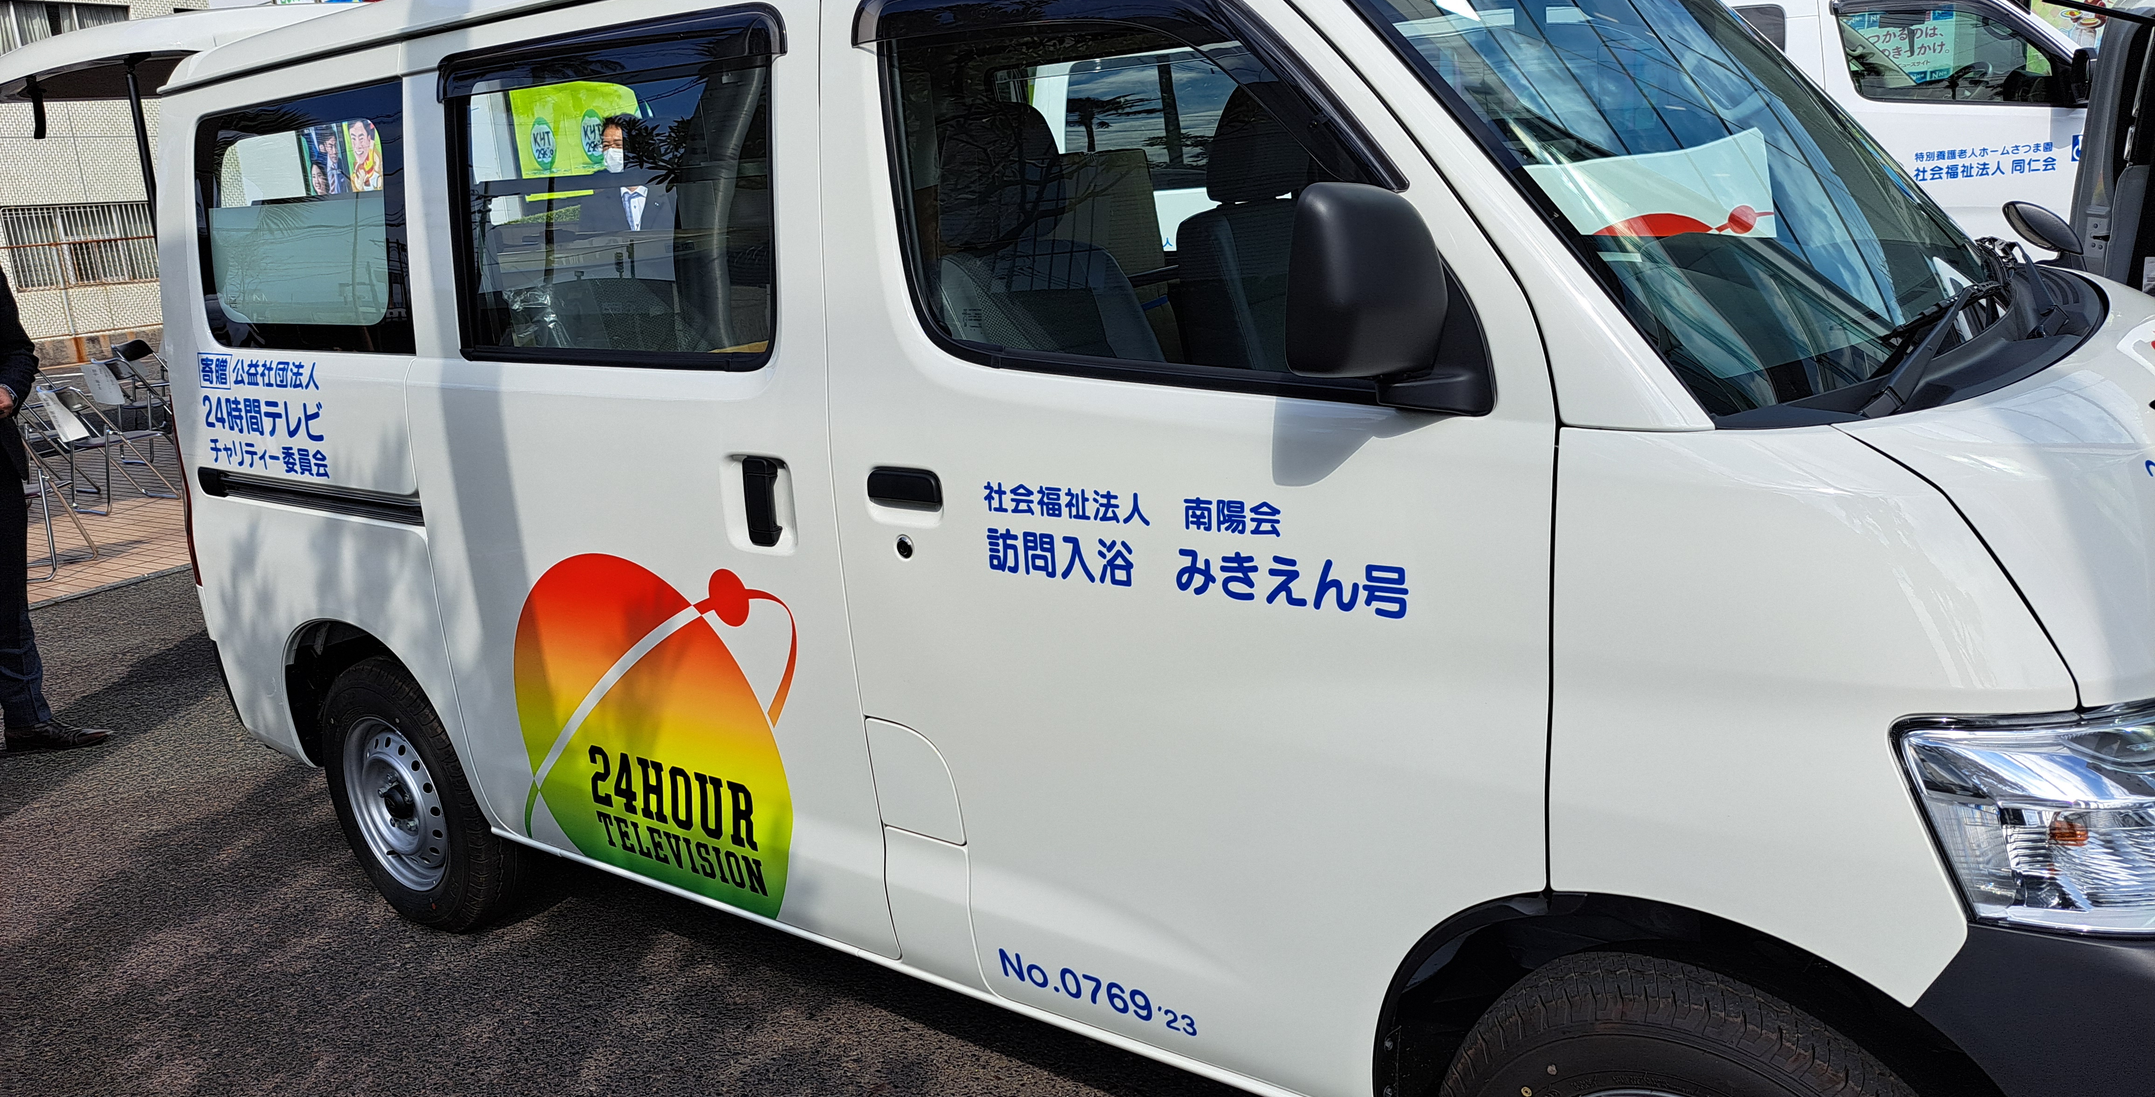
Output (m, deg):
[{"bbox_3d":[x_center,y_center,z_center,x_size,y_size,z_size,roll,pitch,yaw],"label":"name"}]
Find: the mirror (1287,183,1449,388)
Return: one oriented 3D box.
[{"bbox_3d":[0.283,-0.264,1.460,0.165,0.190,0.087,-15,17,-39],"label":"mirror"}]

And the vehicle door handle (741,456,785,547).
[{"bbox_3d":[-0.463,-0.065,2.207,0.050,0.135,0.040,6,17,36],"label":"vehicle door handle"}]

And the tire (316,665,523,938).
[{"bbox_3d":[-1.417,0.530,3.241,0.605,0.605,0.165,6,17,36],"label":"tire"}]

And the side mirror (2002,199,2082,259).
[{"bbox_3d":[1.599,-0.529,2.475,0.140,0.060,0.135,46,19,16],"label":"side mirror"}]

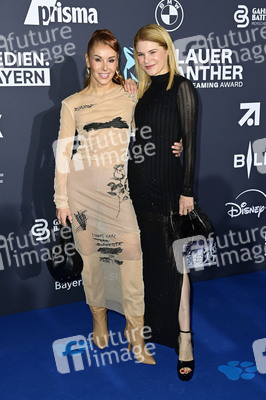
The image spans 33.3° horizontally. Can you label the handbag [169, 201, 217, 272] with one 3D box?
[{"bbox_3d":[0.310,0.187,2.275,0.235,0.330,0.120,-2,13,0],"label":"handbag"}]

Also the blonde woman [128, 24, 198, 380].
[{"bbox_3d":[0.166,0.019,2.317,0.440,1.770,0.380,4,14,21],"label":"blonde woman"}]

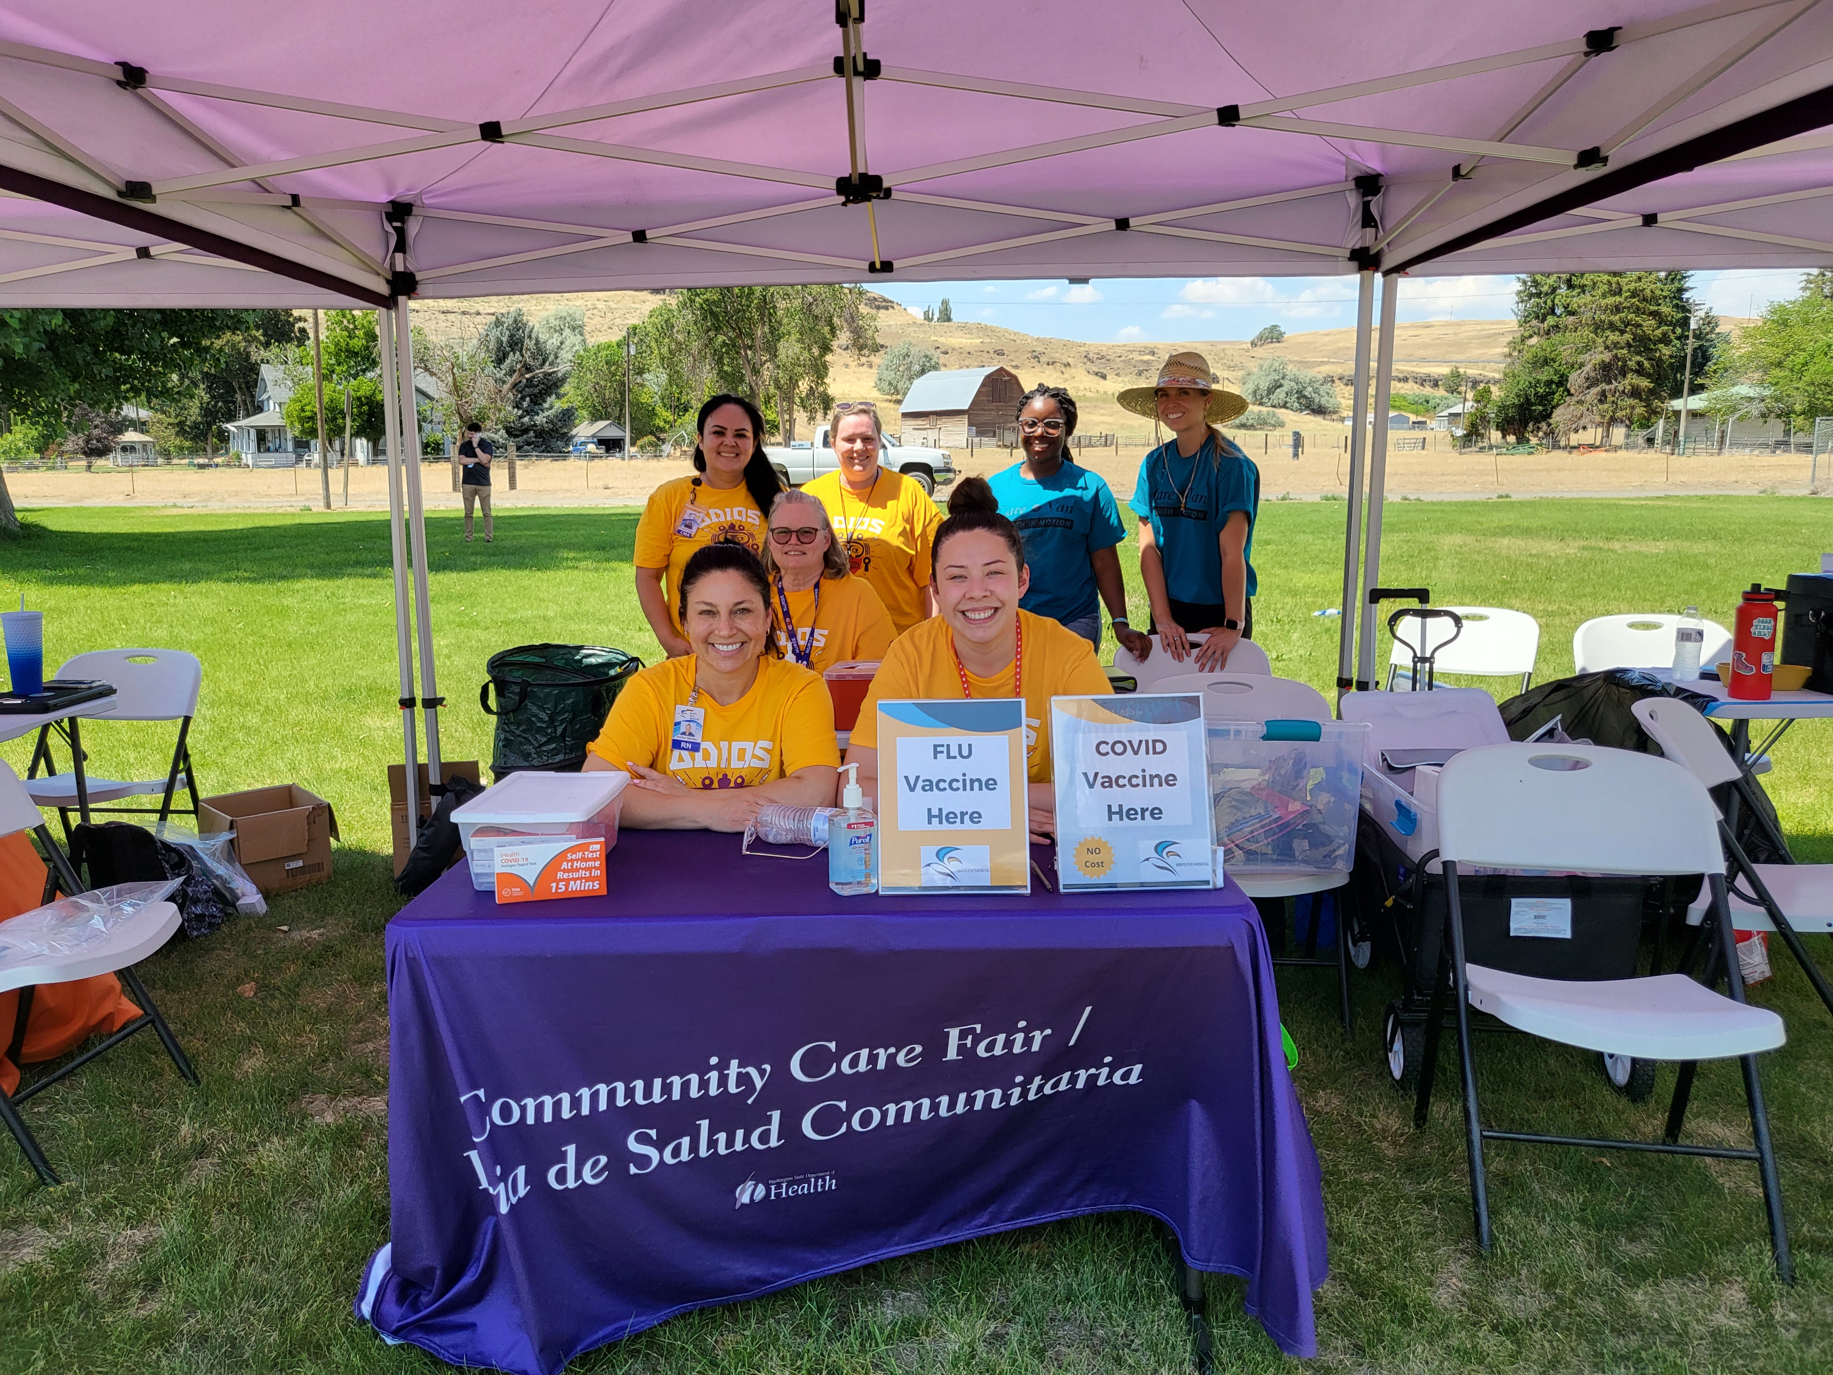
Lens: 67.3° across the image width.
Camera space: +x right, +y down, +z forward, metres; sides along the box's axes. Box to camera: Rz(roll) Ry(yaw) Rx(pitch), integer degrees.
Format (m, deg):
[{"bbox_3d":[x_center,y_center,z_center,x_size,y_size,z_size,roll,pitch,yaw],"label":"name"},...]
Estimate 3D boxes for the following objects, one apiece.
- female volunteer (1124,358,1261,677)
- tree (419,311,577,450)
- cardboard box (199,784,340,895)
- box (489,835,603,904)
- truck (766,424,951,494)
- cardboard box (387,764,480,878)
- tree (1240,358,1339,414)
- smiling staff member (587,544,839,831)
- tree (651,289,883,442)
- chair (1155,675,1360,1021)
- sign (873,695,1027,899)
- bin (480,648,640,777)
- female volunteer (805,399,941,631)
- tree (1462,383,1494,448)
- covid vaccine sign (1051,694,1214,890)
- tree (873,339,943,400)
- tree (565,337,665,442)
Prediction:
[{"bbox_3d":[0.830,-0.146,4.168,0.450,1.640,0.450,3,10,15],"label":"female volunteer"},{"bbox_3d":[-31.224,-22.684,102.629,12.300,11.400,11.000,0,10,0],"label":"tree"},{"bbox_3d":[-2.084,0.489,4.446,0.300,0.250,0.320,-9,14,-43],"label":"cardboard box"},{"bbox_3d":[-0.530,0.268,2.005,0.160,0.084,0.023,-2,2,-14],"label":"box"},{"bbox_3d":[-1.886,-5.641,34.544,5.750,1.850,2.000,2,10,10],"label":"truck"},{"bbox_3d":[-1.550,0.421,4.519,0.285,0.360,0.260,-2,10,-11],"label":"cardboard box"},{"bbox_3d":[45.886,-37.310,170.000,12.200,7.140,10.610,0,10,0],"label":"tree"},{"bbox_3d":[-0.368,0.344,2.613,0.500,1.220,0.680,-1,10,-6],"label":"smiling staff member"},{"bbox_3d":[-12.290,-27.668,112.000,17.470,16.060,14.560,0,10,0],"label":"tree"},{"bbox_3d":[0.775,0.404,3.248,0.485,0.830,0.530,1,10,5],"label":"chair"},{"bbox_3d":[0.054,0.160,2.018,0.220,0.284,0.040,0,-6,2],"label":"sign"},{"bbox_3d":[-1.246,0.242,4.887,0.510,0.670,0.510,0,9,0],"label":"bin"},{"bbox_3d":[-0.135,-0.128,4.324,0.470,1.550,0.340,0,10,0],"label":"female volunteer"},{"bbox_3d":[44.036,-21.232,108.000,2.580,5.200,2.470,0,10,0],"label":"tree"},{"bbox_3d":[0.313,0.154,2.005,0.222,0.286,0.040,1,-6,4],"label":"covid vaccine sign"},{"bbox_3d":[-1.127,-41.595,180.540,9.200,8.200,9.000,0,10,0],"label":"tree"},{"bbox_3d":[-30.922,-30.331,141.900,10.500,11.800,10.000,0,10,0],"label":"tree"}]

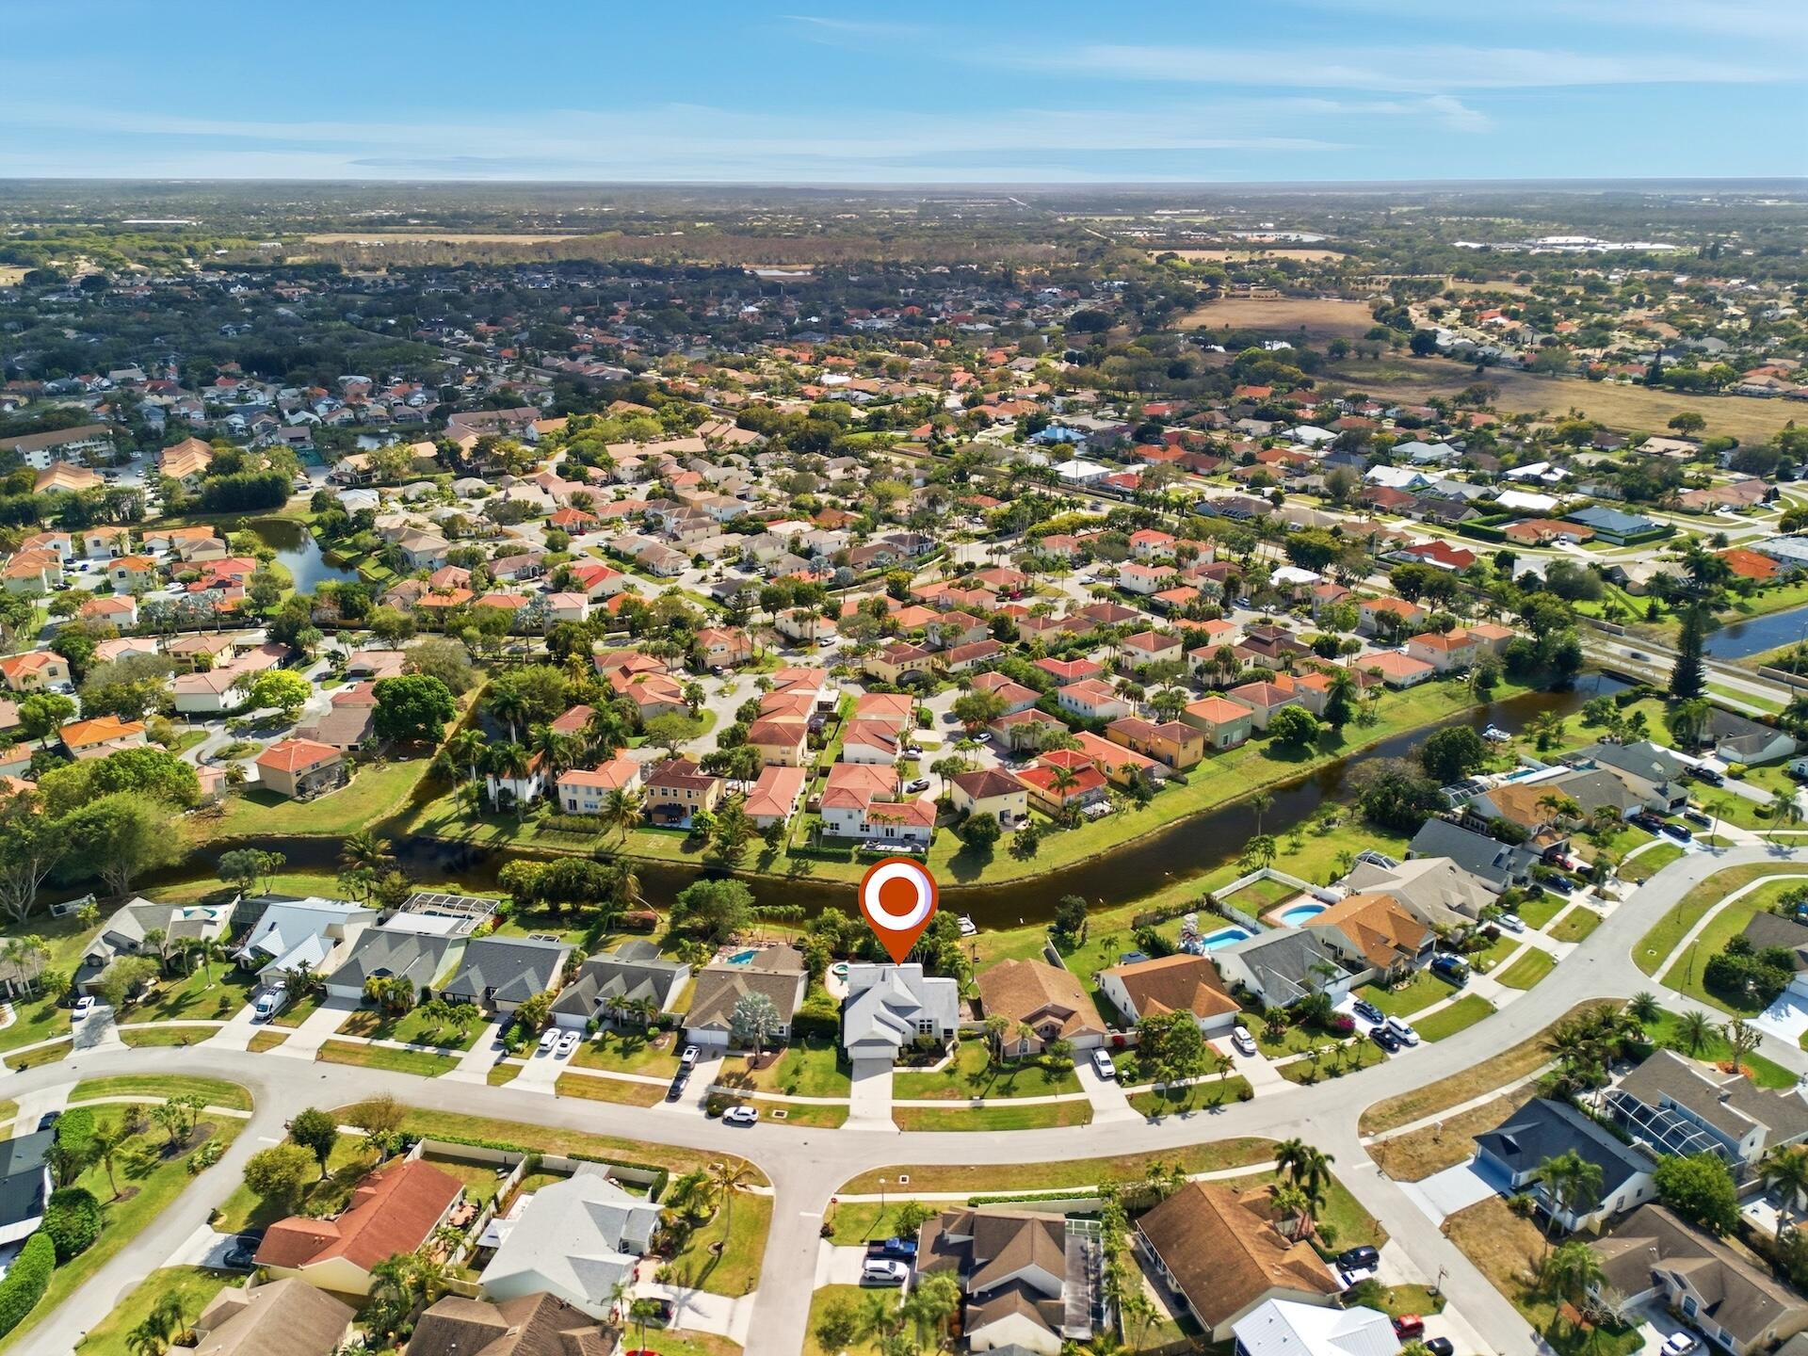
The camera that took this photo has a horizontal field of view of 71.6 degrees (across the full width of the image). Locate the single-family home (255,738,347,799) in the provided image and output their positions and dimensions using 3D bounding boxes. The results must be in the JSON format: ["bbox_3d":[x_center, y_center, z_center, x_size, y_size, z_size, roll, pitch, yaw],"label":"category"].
[{"bbox_3d":[-122.780,17.540,255.520,10.600,7.400,11.400,13,25,29],"label":"single-family home"}]

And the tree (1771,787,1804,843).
[{"bbox_3d":[158.643,25.470,227.129,6.200,7.800,6.200,0,22,0],"label":"tree"}]

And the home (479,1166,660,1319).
[{"bbox_3d":[-36.218,62.230,138.049,15.240,5.800,13.940,4,22,11],"label":"home"}]

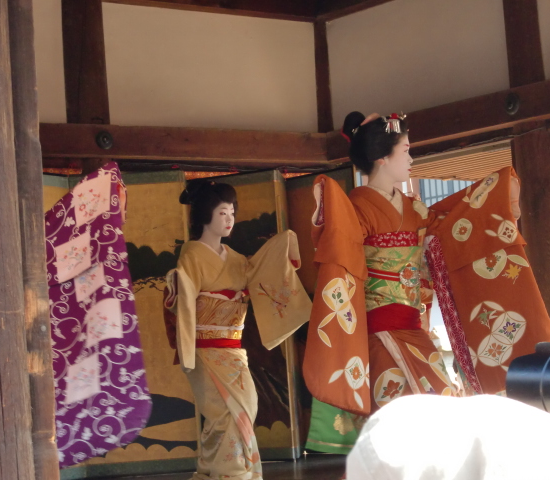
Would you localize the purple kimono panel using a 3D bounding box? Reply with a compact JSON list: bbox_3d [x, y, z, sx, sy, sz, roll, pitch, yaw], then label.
[{"bbox_3d":[-0.590,0.245,5.350,0.380,0.970,0.170,-3,-4,-12],"label":"purple kimono panel"}]

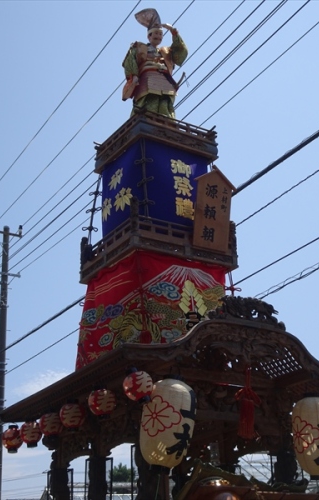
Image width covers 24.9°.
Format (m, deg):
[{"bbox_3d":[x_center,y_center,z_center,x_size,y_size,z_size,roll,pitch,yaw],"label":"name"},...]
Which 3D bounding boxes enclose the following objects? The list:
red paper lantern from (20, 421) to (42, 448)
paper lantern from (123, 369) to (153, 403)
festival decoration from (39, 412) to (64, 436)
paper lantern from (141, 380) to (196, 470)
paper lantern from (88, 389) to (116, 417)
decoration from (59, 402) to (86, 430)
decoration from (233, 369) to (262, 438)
[{"bbox_3d":[-1.531,2.210,8.650,0.260,0.325,0.260,12,-26,-31],"label":"red paper lantern"},{"bbox_3d":[-0.182,1.176,6.260,0.260,0.325,0.260,-20,-22,-4],"label":"paper lantern"},{"bbox_3d":[-1.230,1.971,8.150,0.260,0.325,0.260,12,-26,-31],"label":"festival decoration"},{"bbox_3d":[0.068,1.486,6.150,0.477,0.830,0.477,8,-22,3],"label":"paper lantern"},{"bbox_3d":[-0.502,1.342,6.355,0.243,0.272,0.243,3,-23,-14],"label":"paper lantern"},{"bbox_3d":[-0.822,1.574,6.826,0.243,0.272,0.243,-2,-22,0],"label":"decoration"},{"bbox_3d":[0.803,1.401,6.591,0.246,0.676,0.154,12,-26,-32],"label":"decoration"}]

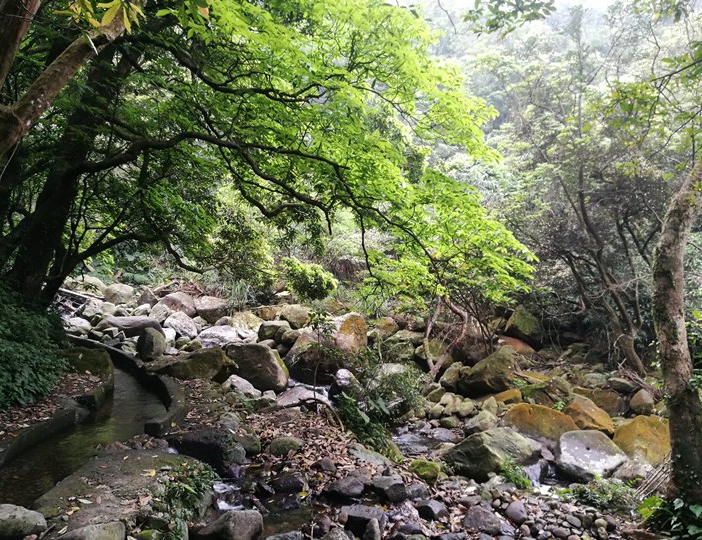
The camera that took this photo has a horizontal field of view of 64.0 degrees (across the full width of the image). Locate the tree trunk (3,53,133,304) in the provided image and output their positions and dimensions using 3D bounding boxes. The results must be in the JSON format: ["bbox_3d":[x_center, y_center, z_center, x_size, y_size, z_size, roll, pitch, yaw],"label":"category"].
[{"bbox_3d":[-3.786,-1.302,7.500,0.800,3.200,0.700,19,5,-2],"label":"tree trunk"}]

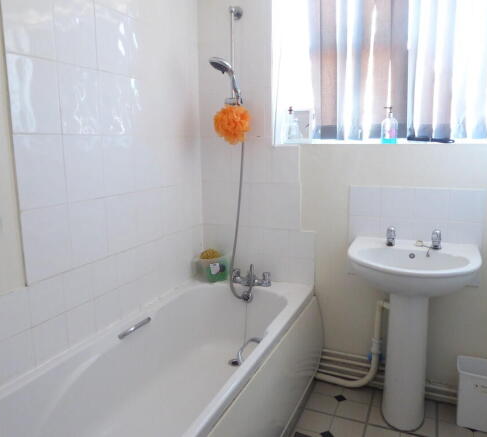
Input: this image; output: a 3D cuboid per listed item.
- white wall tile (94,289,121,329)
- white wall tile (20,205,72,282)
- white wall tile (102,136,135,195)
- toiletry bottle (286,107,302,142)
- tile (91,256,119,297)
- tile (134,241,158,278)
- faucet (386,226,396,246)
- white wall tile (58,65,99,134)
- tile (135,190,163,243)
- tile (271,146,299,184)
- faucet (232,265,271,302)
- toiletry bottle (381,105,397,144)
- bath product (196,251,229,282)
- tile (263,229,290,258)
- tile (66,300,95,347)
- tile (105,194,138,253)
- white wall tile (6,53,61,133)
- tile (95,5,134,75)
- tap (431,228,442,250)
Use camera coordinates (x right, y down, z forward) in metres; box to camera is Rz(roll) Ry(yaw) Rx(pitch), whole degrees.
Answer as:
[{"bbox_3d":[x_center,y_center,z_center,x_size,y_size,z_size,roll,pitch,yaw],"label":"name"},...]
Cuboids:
[{"bbox_3d":[-0.594,0.397,1.842,0.009,0.150,0.150,4,11,23],"label":"white wall tile"},{"bbox_3d":[-0.706,0.088,1.527,0.009,0.250,0.200,4,11,23],"label":"white wall tile"},{"bbox_3d":[-0.535,-0.226,1.812,0.010,0.250,0.200,4,11,23],"label":"white wall tile"},{"bbox_3d":[0.272,-0.519,2.310,0.085,0.190,0.065,4,11,23],"label":"toiletry bottle"},{"bbox_3d":[-0.596,0.246,1.812,0.009,0.150,0.150,4,11,23],"label":"tile"},{"bbox_3d":[-0.473,0.194,2.067,0.010,0.149,0.149,4,11,23],"label":"tile"},{"bbox_3d":[0.703,0.088,2.004,0.048,0.093,0.095,4,11,23],"label":"faucet"},{"bbox_3d":[-0.623,-0.447,1.604,0.010,0.253,0.200,4,11,23],"label":"white wall tile"},{"bbox_3d":[-0.462,-0.010,2.058,0.010,0.253,0.200,4,11,23],"label":"tile"},{"bbox_3d":[0.227,-0.293,2.309,0.175,0.208,0.010,4,11,23],"label":"tile"},{"bbox_3d":[0.029,0.352,2.334,0.226,0.168,0.165,4,11,23],"label":"faucet"},{"bbox_3d":[0.743,-0.473,2.141,0.078,0.187,0.065,4,11,23],"label":"toiletry bottle"},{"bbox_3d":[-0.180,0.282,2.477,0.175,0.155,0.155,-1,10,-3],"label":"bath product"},{"bbox_3d":[0.192,0.138,2.415,0.150,0.150,0.009,4,11,23],"label":"tile"},{"bbox_3d":[-0.650,0.412,1.681,0.010,0.140,0.149,4,11,23],"label":"tile"},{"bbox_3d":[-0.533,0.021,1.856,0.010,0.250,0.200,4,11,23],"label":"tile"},{"bbox_3d":[-0.698,-0.409,1.406,0.010,0.250,0.200,4,11,23],"label":"white wall tile"},{"bbox_3d":[-0.544,-0.738,1.766,0.009,0.250,0.200,4,11,23],"label":"tile"},{"bbox_3d":[0.885,0.101,1.927,0.048,0.093,0.095,4,11,23],"label":"tap"}]

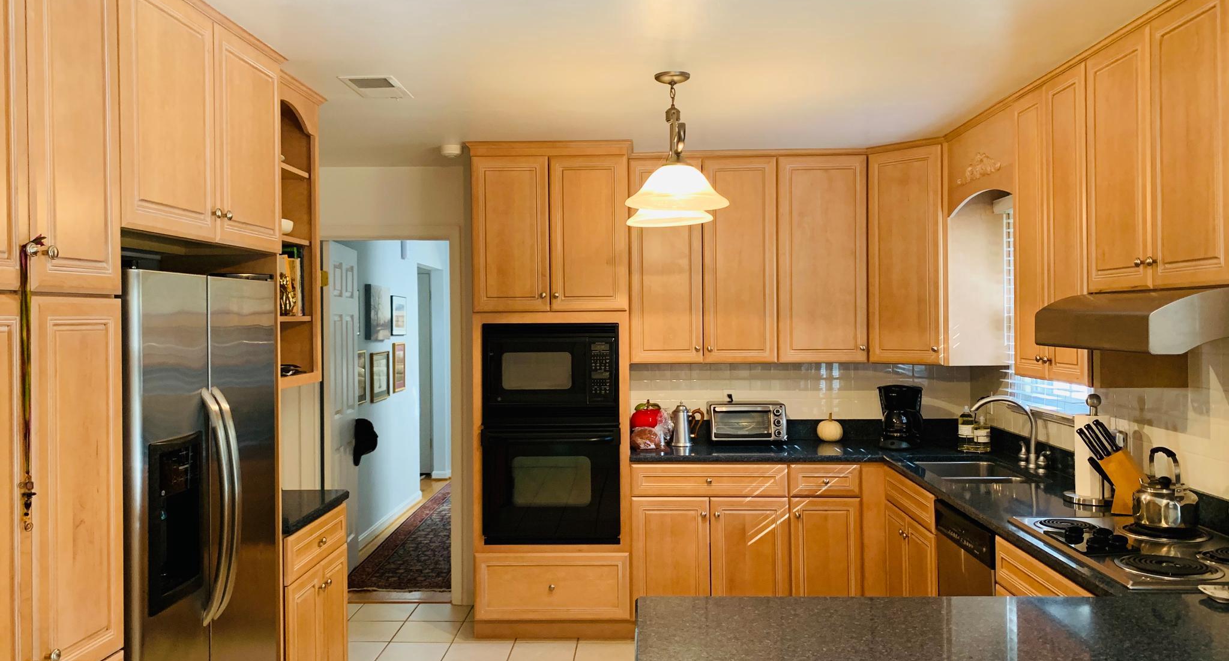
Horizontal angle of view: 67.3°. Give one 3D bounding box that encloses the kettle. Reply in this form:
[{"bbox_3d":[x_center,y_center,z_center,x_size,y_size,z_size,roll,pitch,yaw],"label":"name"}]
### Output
[{"bbox_3d":[1.677,0.467,2.809,0.200,0.239,0.215,0,0,-13],"label":"kettle"}]

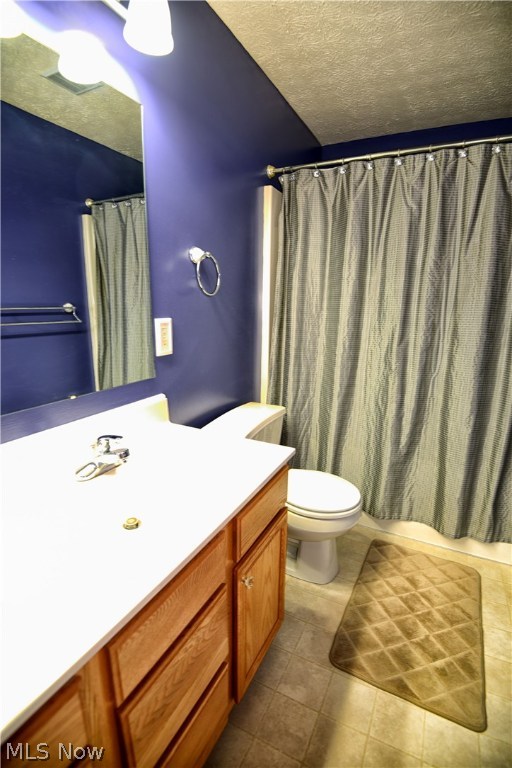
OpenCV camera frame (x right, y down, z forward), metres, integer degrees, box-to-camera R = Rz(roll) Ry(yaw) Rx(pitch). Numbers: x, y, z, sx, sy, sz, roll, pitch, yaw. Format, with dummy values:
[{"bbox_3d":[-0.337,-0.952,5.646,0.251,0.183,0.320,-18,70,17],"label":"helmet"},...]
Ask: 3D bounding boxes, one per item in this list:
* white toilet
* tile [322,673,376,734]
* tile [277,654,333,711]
[{"bbox_3d":[0.160,0.540,1.710,0.700,0.710,0.450,8,15,27],"label":"white toilet"},{"bbox_3d":[0.310,1.050,1.127,0.150,0.008,0.150,8,15,27],"label":"tile"},{"bbox_3d":[0.171,1.034,1.184,0.150,0.008,0.150,8,15,27],"label":"tile"}]

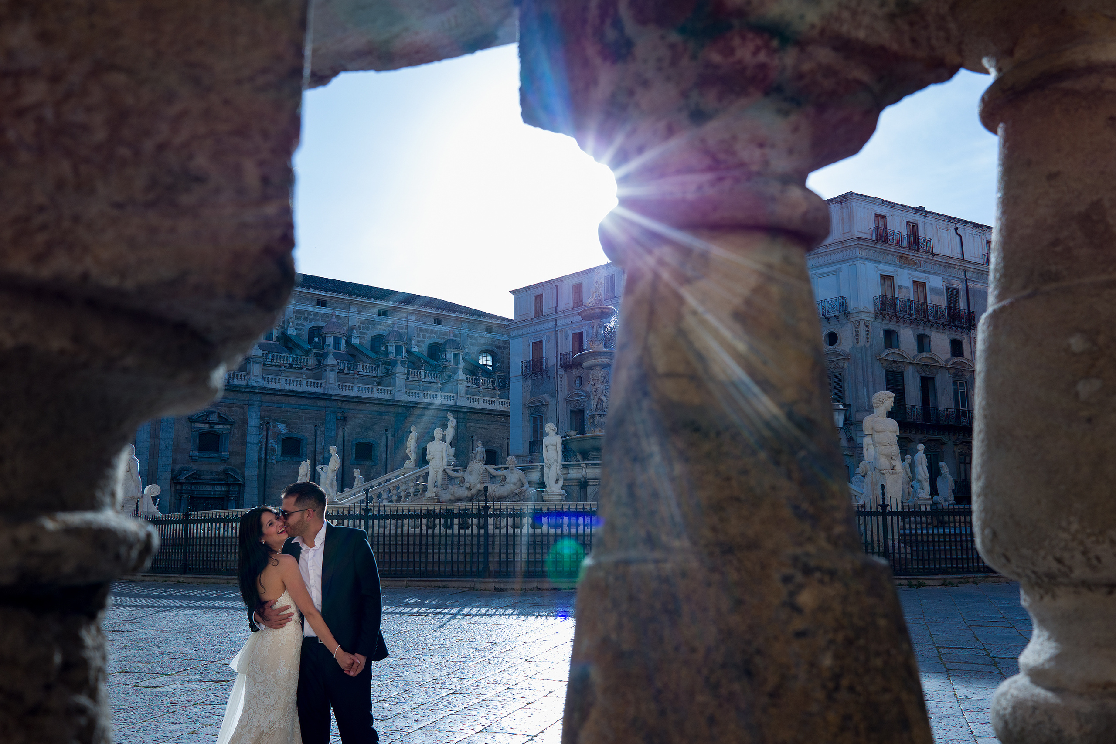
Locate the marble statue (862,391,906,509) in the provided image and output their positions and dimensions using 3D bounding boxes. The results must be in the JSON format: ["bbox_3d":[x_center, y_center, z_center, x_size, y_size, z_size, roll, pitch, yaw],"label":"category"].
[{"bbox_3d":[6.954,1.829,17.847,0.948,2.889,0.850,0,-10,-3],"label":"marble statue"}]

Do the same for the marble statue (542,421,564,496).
[{"bbox_3d":[-0.122,2.203,21.334,0.533,1.859,0.500,-1,-10,8],"label":"marble statue"}]

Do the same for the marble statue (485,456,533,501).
[{"bbox_3d":[-1.261,2.692,21.047,1.300,1.153,0.800,0,-10,3],"label":"marble statue"}]

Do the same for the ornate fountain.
[{"bbox_3d":[1.795,-0.152,37.055,3.320,9.159,3.200,0,-10,3],"label":"ornate fountain"}]

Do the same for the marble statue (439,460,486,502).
[{"bbox_3d":[-2.400,2.735,21.040,1.300,1.108,0.800,0,-10,3],"label":"marble statue"}]

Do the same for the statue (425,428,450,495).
[{"bbox_3d":[-3.105,2.312,21.518,0.673,1.740,0.500,0,-10,0],"label":"statue"}]

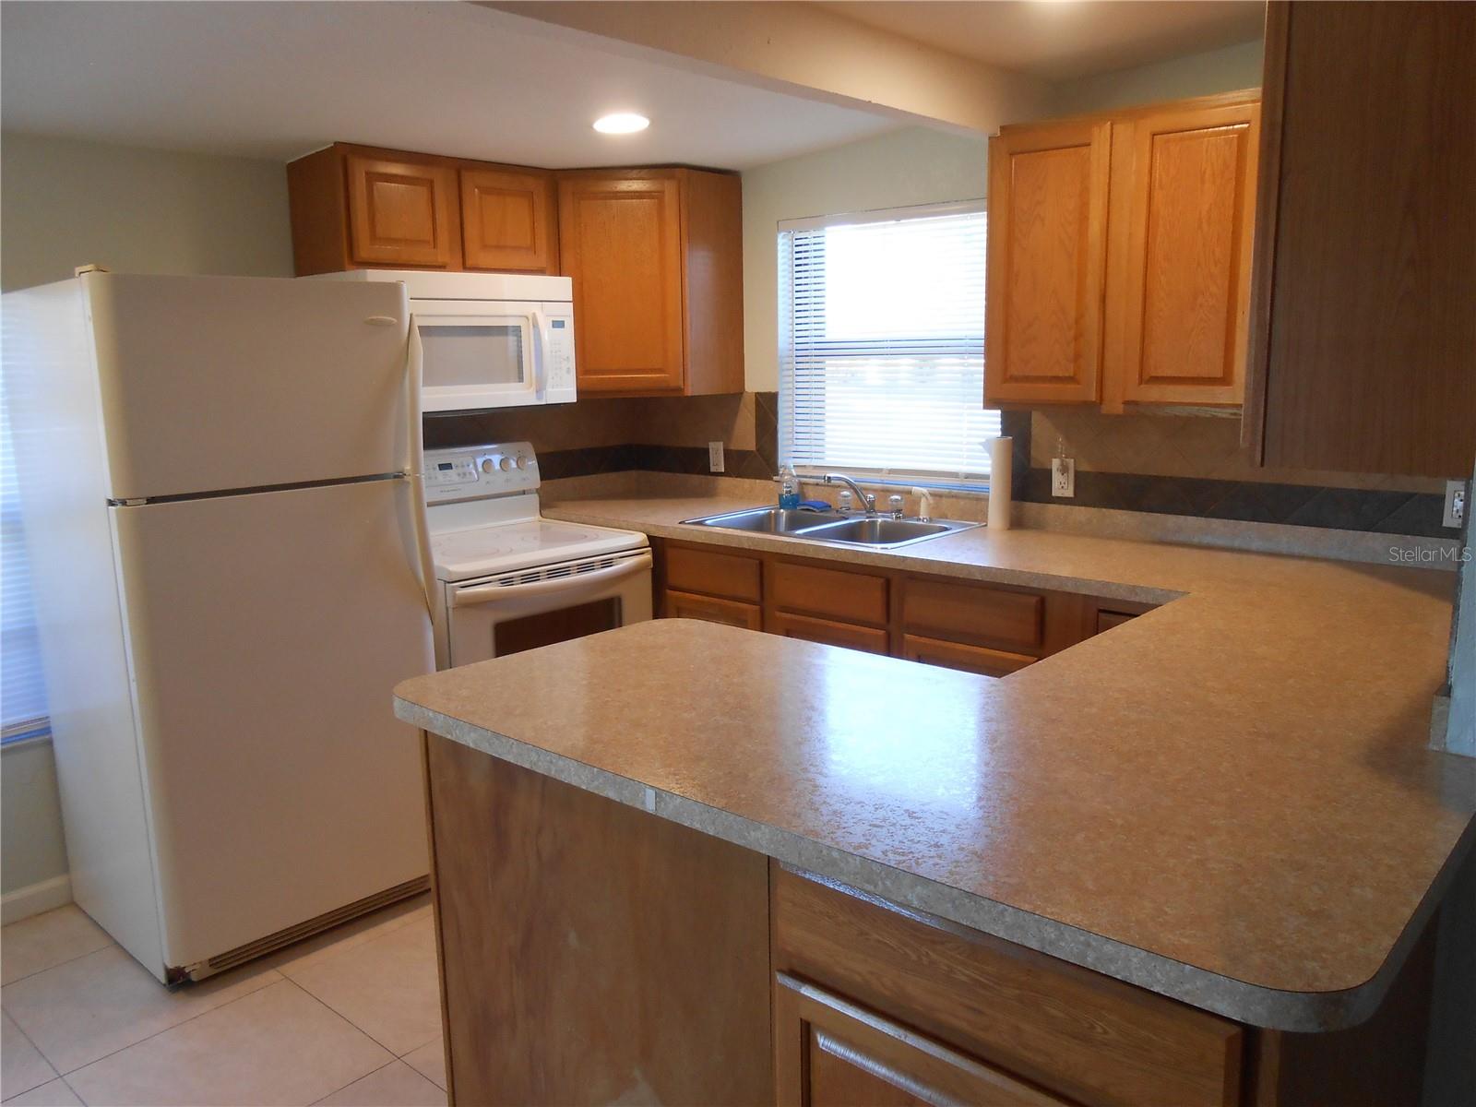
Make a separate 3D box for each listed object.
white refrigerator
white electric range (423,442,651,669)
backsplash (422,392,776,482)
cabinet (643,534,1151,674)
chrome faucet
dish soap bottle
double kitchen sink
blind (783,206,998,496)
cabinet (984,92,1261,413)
[{"bbox_3d":[-1.347,0.136,2.990,0.740,1.690,0.755,8,13,41],"label":"white refrigerator"},{"bbox_3d":[-0.760,0.278,3.590,0.745,1.180,0.757,8,13,41],"label":"white electric range"},{"bbox_3d":[-0.540,-0.385,3.896,0.800,0.328,1.165,8,13,41],"label":"backsplash"},{"bbox_3d":[0.536,0.425,3.438,1.870,0.897,0.590,8,13,41],"label":"cabinet"},{"bbox_3d":[0.376,-0.200,3.715,0.220,0.155,0.070,-7,12,-32],"label":"chrome faucet"},{"bbox_3d":[0.186,-0.239,3.947,0.075,0.165,0.055,2,10,17],"label":"dish soap bottle"},{"bbox_3d":[0.296,-0.003,3.590,0.836,0.195,0.540,8,13,41],"label":"double kitchen sink"},{"bbox_3d":[0.502,-0.689,3.713,0.895,0.885,0.050,8,13,41],"label":"blind"},{"bbox_3d":[1.071,-0.754,2.889,0.752,0.750,0.330,8,13,41],"label":"cabinet"}]

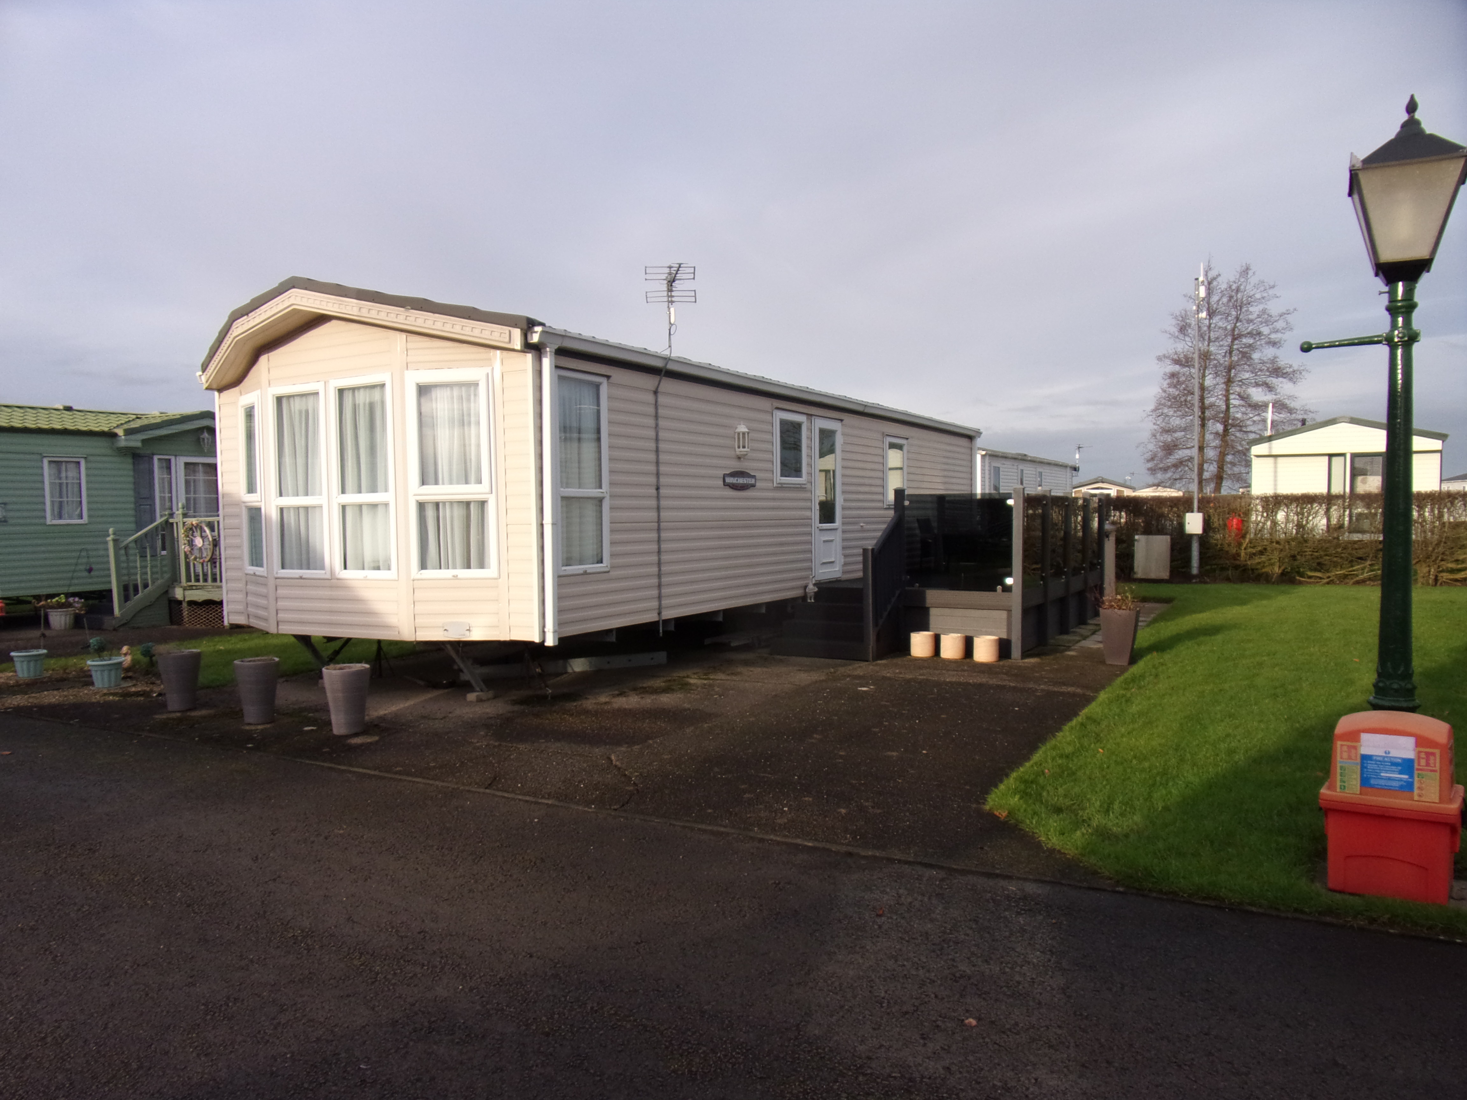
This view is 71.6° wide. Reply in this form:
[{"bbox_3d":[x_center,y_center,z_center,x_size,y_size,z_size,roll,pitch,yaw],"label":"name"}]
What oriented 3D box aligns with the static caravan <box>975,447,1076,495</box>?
[{"bbox_3d":[7.085,-1.492,30.151,3.750,3.050,10.600,1,3,30],"label":"static caravan"}]

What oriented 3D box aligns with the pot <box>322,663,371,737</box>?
[{"bbox_3d":[-2.711,1.046,7.110,0.320,0.465,0.320,-1,2,0],"label":"pot"}]

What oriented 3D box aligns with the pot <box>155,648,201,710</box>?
[{"bbox_3d":[-4.398,1.030,8.090,0.320,0.460,0.320,-1,2,0],"label":"pot"}]

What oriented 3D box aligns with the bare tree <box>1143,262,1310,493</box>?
[{"bbox_3d":[21.744,-6.604,44.877,6.644,12.250,6.644,0,2,29],"label":"bare tree"}]

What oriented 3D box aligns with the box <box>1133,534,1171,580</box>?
[{"bbox_3d":[8.063,0.124,19.547,0.640,0.830,0.360,1,3,30],"label":"box"}]

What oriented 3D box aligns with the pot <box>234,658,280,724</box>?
[{"bbox_3d":[-3.459,1.018,7.377,0.299,0.455,0.299,0,2,29],"label":"pot"}]

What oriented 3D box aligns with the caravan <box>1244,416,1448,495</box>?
[{"bbox_3d":[16.257,-1.673,27.324,3.750,3.050,10.500,1,3,30],"label":"caravan"}]

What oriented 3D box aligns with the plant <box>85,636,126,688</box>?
[{"bbox_3d":[-5.704,1.011,9.240,0.305,0.460,0.305,-1,2,0],"label":"plant"}]

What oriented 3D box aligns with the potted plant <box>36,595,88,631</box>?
[{"bbox_3d":[-9.649,0.889,14.609,0.605,0.502,0.545,0,2,29],"label":"potted plant"}]

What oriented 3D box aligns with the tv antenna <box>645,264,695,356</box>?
[{"bbox_3d":[-0.507,-2.036,8.359,0.420,0.770,0.800,-2,2,-9],"label":"tv antenna"}]

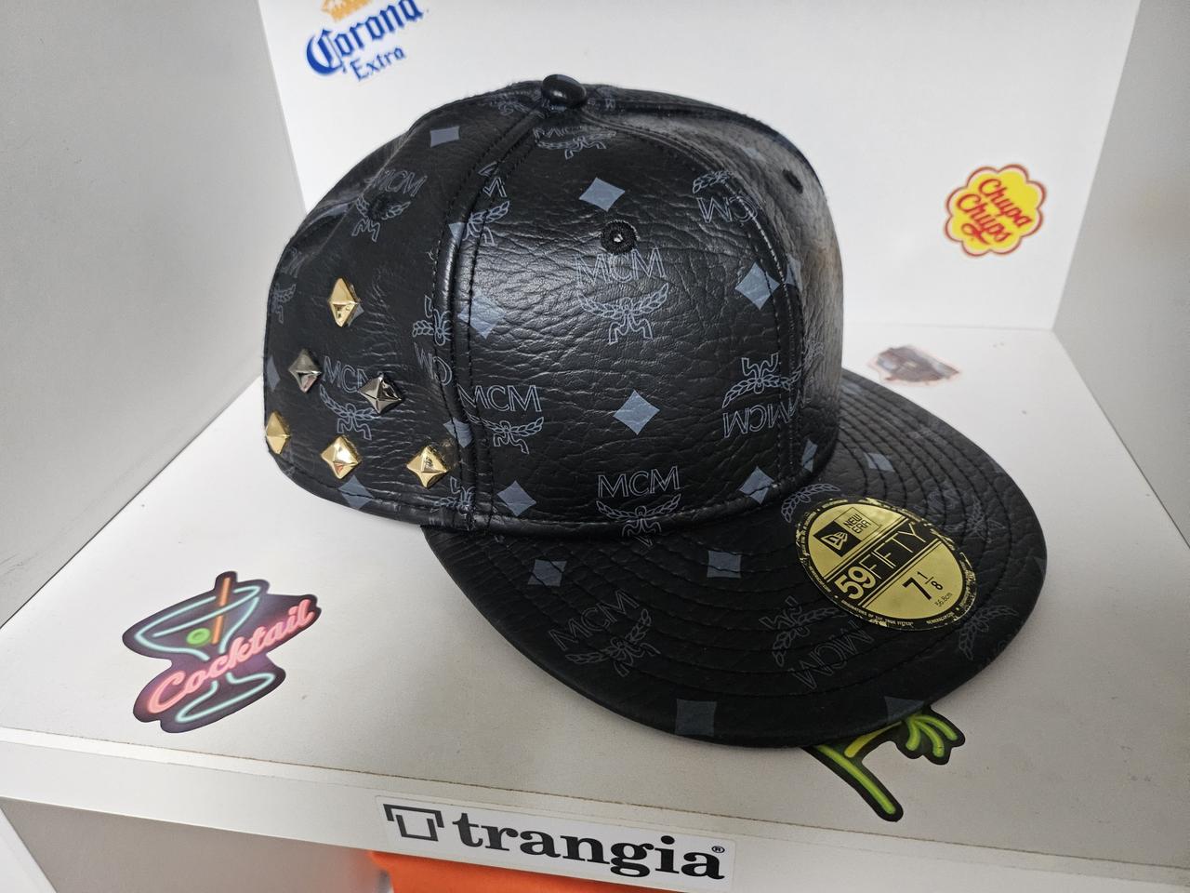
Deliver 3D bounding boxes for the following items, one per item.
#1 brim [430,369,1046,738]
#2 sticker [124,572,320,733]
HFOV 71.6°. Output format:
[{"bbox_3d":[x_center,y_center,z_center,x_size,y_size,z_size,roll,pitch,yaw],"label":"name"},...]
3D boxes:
[{"bbox_3d":[0.054,0.021,0.225,0.180,0.027,0.116,-25,44,-29],"label":"brim"},{"bbox_3d":[-0.100,0.051,0.223,0.050,0.001,0.055,-21,37,-23],"label":"sticker"}]

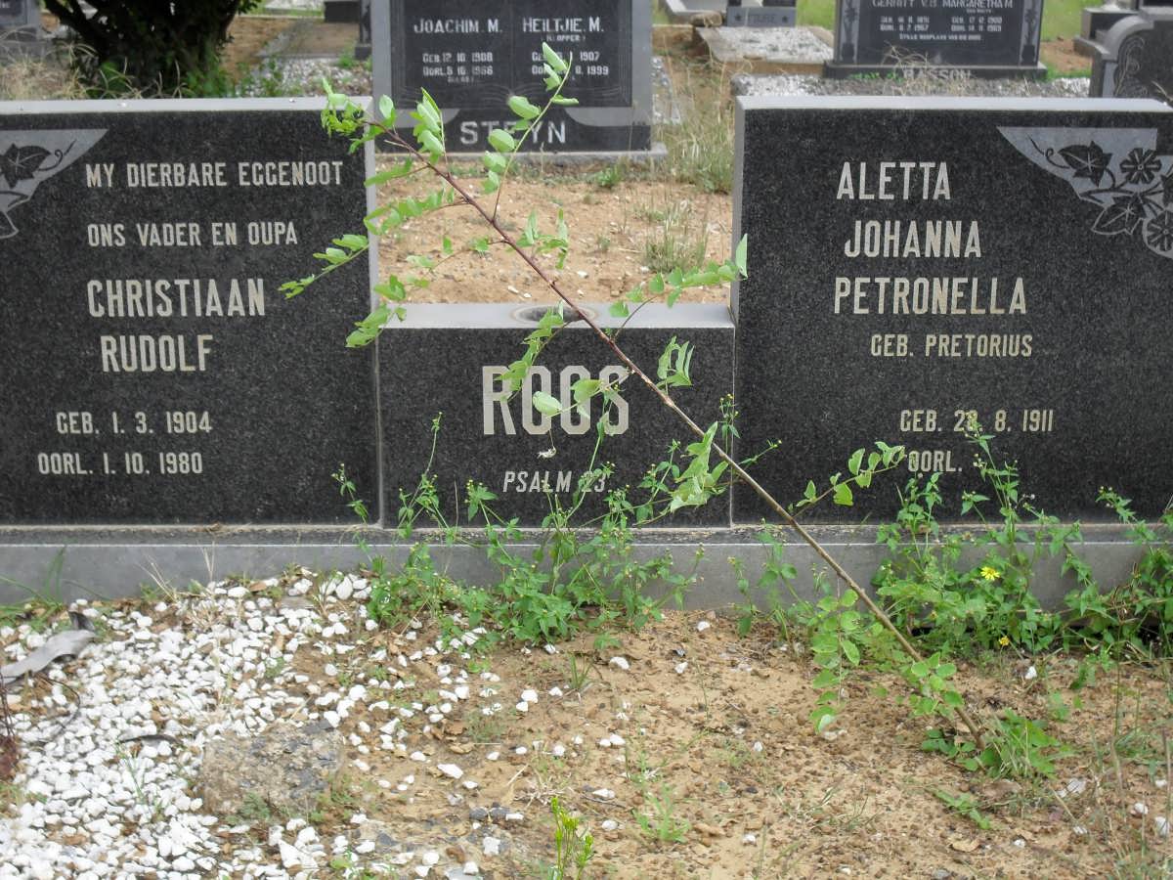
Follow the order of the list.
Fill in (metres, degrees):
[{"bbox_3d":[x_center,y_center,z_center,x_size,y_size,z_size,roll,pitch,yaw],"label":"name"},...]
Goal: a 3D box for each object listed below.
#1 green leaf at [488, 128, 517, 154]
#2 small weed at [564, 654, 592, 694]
[{"bbox_3d":[-0.106,-0.375,2.416,0.036,0.031,0.018,0,17,0],"label":"green leaf"},{"bbox_3d":[-0.011,0.312,2.611,0.040,0.048,0.035,0,17,0],"label":"small weed"}]

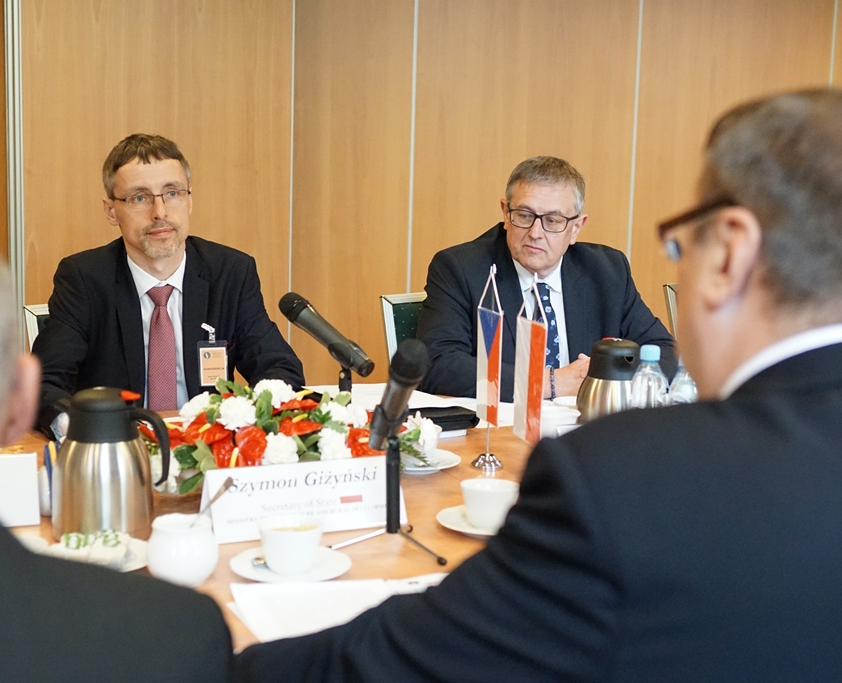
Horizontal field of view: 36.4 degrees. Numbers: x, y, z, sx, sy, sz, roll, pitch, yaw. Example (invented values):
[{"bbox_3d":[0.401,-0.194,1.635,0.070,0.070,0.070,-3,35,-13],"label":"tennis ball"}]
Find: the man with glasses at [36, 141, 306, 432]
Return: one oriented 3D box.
[{"bbox_3d":[-0.516,0.239,2.549,0.560,1.292,0.820,-1,8,-20],"label":"man with glasses"}]

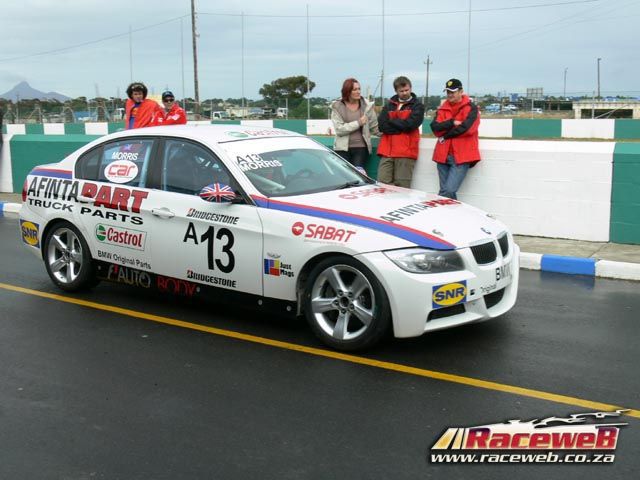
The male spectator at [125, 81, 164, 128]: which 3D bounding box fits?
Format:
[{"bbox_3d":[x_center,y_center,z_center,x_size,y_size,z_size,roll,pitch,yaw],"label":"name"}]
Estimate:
[{"bbox_3d":[-2.504,-1.337,10.214,0.530,1.720,0.380,4,12,24],"label":"male spectator"}]

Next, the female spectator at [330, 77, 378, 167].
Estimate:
[{"bbox_3d":[0.380,-1.019,8.424,0.520,1.700,0.400,1,11,8],"label":"female spectator"}]

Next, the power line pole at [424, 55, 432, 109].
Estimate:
[{"bbox_3d":[17.271,-25.017,115.855,1.400,9.290,0.350,2,11,15],"label":"power line pole"}]

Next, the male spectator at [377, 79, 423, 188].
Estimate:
[{"bbox_3d":[0.892,-0.966,8.098,0.540,1.710,0.430,4,11,22],"label":"male spectator"}]

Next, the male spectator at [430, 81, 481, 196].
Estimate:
[{"bbox_3d":[1.423,-0.886,7.755,0.550,1.660,0.450,5,12,27],"label":"male spectator"}]

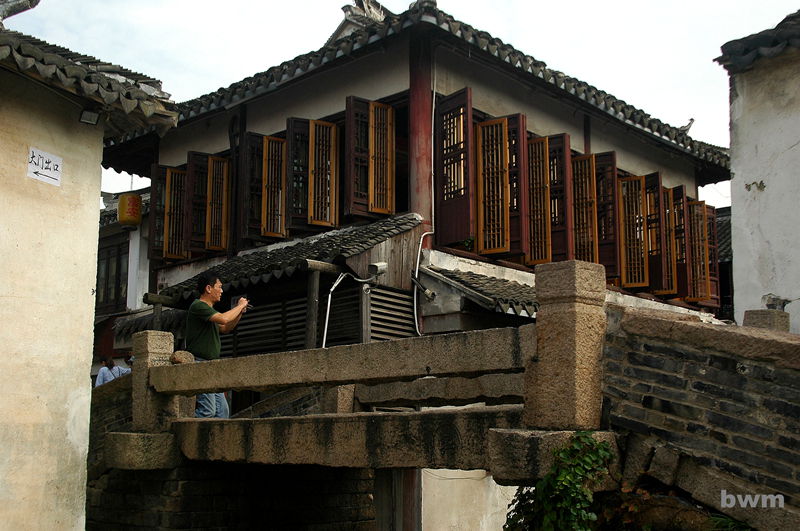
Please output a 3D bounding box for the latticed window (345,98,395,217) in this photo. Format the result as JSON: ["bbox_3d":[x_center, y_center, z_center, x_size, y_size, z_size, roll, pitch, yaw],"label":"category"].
[{"bbox_3d":[-0.328,-1.213,10.268,0.480,1.330,0.220,7,-14,-32],"label":"latticed window"}]

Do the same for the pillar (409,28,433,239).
[{"bbox_3d":[0.227,-1.438,10.064,0.230,2.441,0.230,1,-12,-2],"label":"pillar"}]

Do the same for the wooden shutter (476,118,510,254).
[{"bbox_3d":[1.061,-0.918,10.590,0.390,1.560,0.060,-6,-13,29],"label":"wooden shutter"}]

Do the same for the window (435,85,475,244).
[{"bbox_3d":[0.577,-1.060,10.039,0.450,1.660,0.070,-10,-15,40],"label":"window"}]

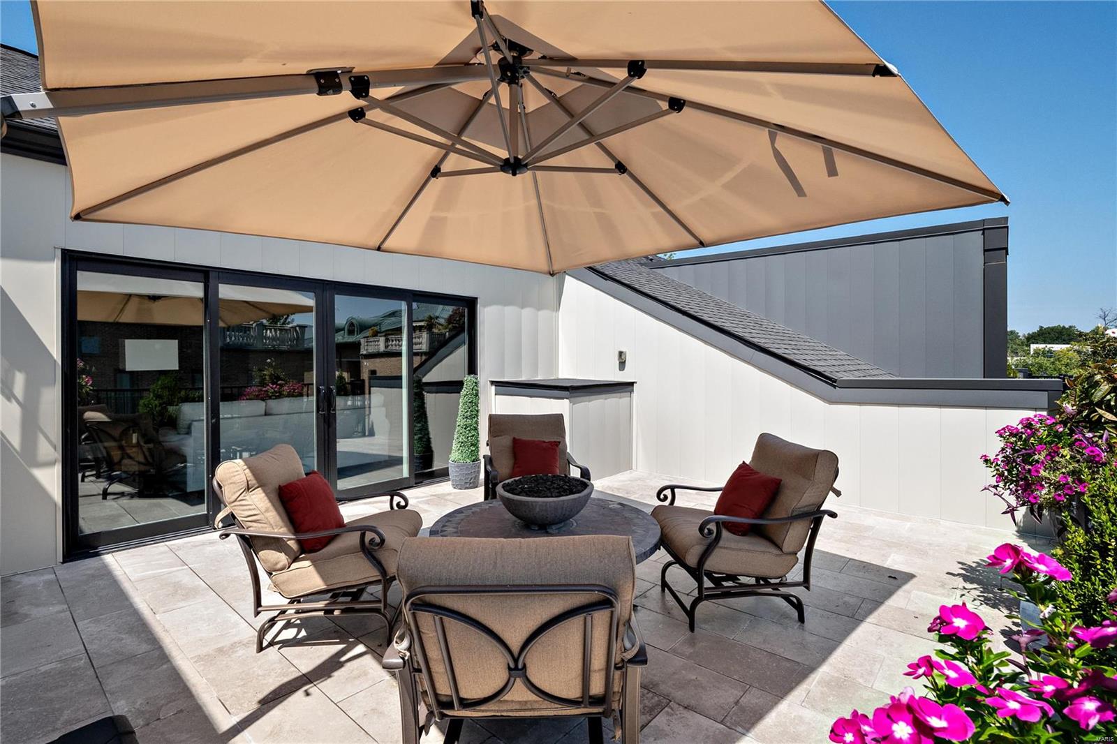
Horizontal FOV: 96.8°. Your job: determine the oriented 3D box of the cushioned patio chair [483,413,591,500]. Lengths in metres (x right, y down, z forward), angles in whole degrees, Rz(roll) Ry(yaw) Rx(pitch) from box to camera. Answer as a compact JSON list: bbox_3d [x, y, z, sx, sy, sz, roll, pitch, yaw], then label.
[{"bbox_3d":[-0.202,0.828,3.854,0.700,0.920,0.870,0,1,-15],"label":"cushioned patio chair"}]

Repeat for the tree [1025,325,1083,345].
[{"bbox_3d":[89.820,-1.500,90.000,8.500,14.000,8.500,0,1,44],"label":"tree"}]

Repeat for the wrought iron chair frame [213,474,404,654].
[{"bbox_3d":[-1.217,0.907,2.571,0.810,0.800,0.700,0,1,-6],"label":"wrought iron chair frame"}]

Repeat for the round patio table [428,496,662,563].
[{"bbox_3d":[-0.068,1.067,2.715,1.220,0.465,1.220,0,1,0],"label":"round patio table"}]

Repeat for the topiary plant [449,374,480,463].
[{"bbox_3d":[-1.044,0.520,5.550,0.335,0.980,0.335,0,1,0],"label":"topiary plant"}]

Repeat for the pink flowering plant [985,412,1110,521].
[{"bbox_3d":[3.450,0.664,3.500,0.660,0.770,0.660,0,1,44],"label":"pink flowering plant"}]

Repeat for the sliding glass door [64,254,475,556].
[{"bbox_3d":[-2.217,0.213,4.782,0.130,2.140,3.630,0,1,40],"label":"sliding glass door"}]

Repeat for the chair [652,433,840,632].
[{"bbox_3d":[0.998,0.834,2.760,0.870,0.920,0.700,0,1,-7],"label":"chair"}]

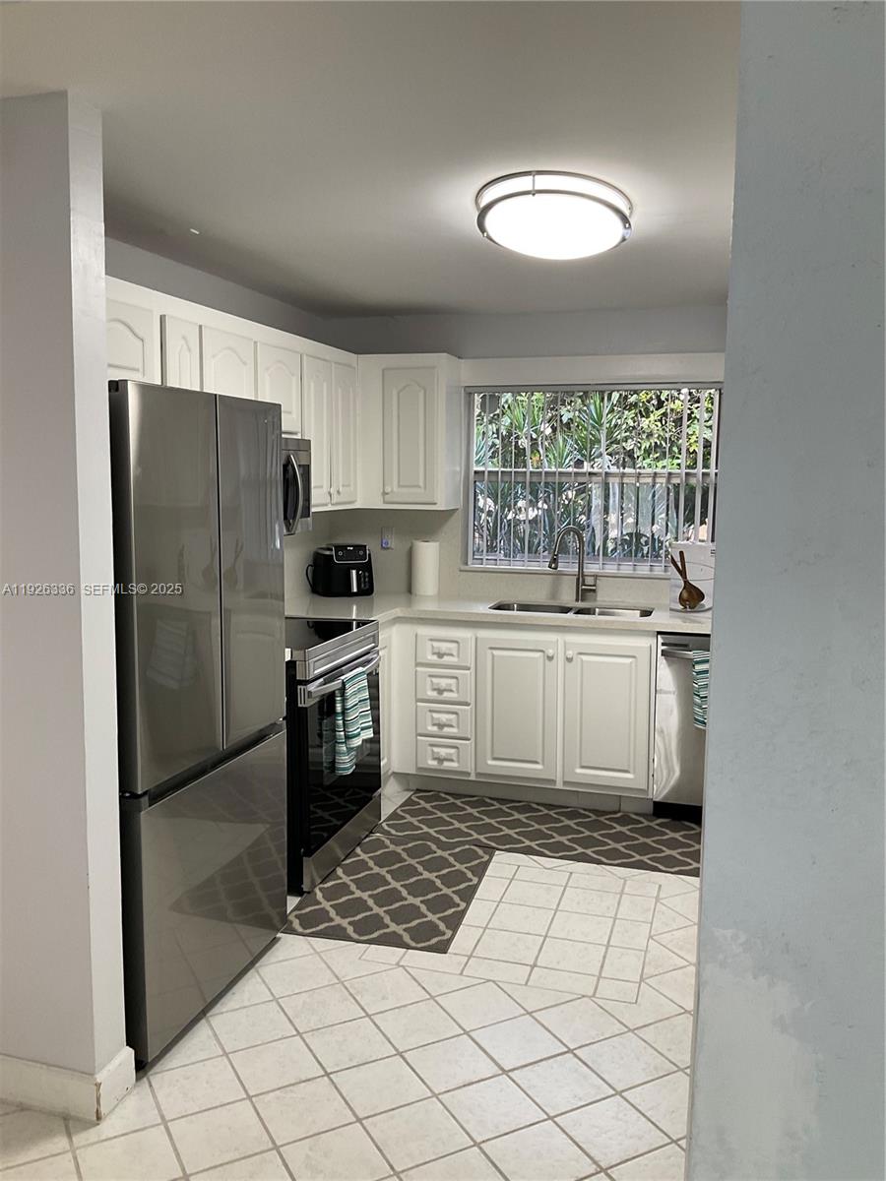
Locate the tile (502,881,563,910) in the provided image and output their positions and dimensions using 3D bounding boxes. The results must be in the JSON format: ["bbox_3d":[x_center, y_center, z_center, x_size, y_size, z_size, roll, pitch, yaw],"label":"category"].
[{"bbox_3d":[0.340,1.143,3.706,0.205,0.010,0.208,3,7,17],"label":"tile"}]

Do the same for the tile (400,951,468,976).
[{"bbox_3d":[-0.032,1.195,3.176,0.204,0.010,0.117,2,7,17],"label":"tile"}]

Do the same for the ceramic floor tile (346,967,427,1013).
[{"bbox_3d":[-0.170,1.216,2.997,0.202,0.010,0.202,-3,8,-28],"label":"ceramic floor tile"}]

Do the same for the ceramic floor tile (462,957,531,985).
[{"bbox_3d":[0.173,1.200,3.114,0.201,0.010,0.120,3,7,16],"label":"ceramic floor tile"}]

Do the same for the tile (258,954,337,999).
[{"bbox_3d":[-0.449,1.199,3.072,0.201,0.010,0.201,-3,8,-28],"label":"tile"}]

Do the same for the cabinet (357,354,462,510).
[{"bbox_3d":[-0.162,-0.799,5.045,0.465,0.760,0.310,2,7,16],"label":"cabinet"}]

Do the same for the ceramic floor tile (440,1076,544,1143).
[{"bbox_3d":[0.123,1.290,2.464,0.201,0.010,0.201,-3,8,-28],"label":"ceramic floor tile"}]

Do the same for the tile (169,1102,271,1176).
[{"bbox_3d":[-0.530,1.300,2.355,0.201,0.010,0.201,-3,8,-28],"label":"tile"}]

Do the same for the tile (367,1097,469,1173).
[{"bbox_3d":[-0.061,1.291,2.349,0.201,0.010,0.201,-3,8,-28],"label":"tile"}]

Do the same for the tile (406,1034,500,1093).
[{"bbox_3d":[0.023,1.258,2.626,0.201,0.010,0.201,-3,8,-28],"label":"tile"}]

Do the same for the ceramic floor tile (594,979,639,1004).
[{"bbox_3d":[0.530,1.216,3.005,0.118,0.010,0.120,3,7,16],"label":"ceramic floor tile"}]

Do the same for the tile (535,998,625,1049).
[{"bbox_3d":[0.389,1.237,2.822,0.201,0.010,0.201,-3,8,-28],"label":"tile"}]

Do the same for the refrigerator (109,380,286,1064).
[{"bbox_3d":[-0.982,0.319,2.945,0.730,1.765,0.830,3,7,16],"label":"refrigerator"}]

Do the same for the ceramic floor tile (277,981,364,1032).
[{"bbox_3d":[-0.356,1.234,2.918,0.201,0.010,0.201,-3,8,-28],"label":"ceramic floor tile"}]

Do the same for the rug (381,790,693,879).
[{"bbox_3d":[0.539,1.051,4.338,1.600,0.010,0.650,3,7,18],"label":"rug"}]

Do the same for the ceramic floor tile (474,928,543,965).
[{"bbox_3d":[0.221,1.192,3.295,0.201,0.010,0.201,2,7,16],"label":"ceramic floor tile"}]

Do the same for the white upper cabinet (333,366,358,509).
[{"bbox_3d":[-0.617,-0.776,4.885,0.310,0.710,0.330,3,7,16],"label":"white upper cabinet"}]

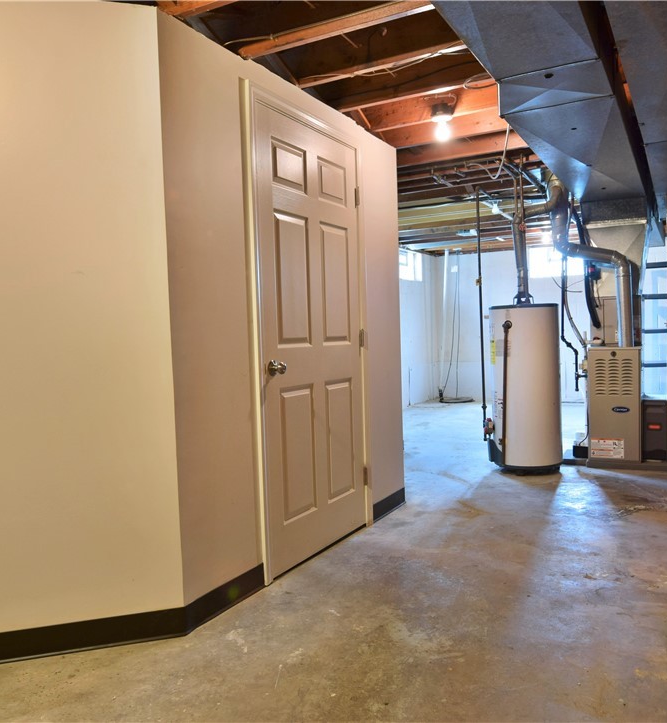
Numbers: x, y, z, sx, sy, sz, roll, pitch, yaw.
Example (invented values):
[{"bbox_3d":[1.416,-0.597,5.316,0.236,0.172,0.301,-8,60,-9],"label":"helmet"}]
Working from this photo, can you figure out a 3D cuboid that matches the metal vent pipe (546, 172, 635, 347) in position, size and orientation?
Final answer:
[{"bbox_3d":[1.984,-0.788,4.872,0.650,1.360,0.280,0,3,30],"label":"metal vent pipe"}]

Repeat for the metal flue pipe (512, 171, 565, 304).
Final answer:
[{"bbox_3d":[1.557,-0.907,4.804,0.380,0.940,0.220,0,3,30],"label":"metal flue pipe"}]

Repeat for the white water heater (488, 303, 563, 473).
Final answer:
[{"bbox_3d":[1.479,0.197,4.851,0.500,1.243,0.500,-1,3,9],"label":"white water heater"}]

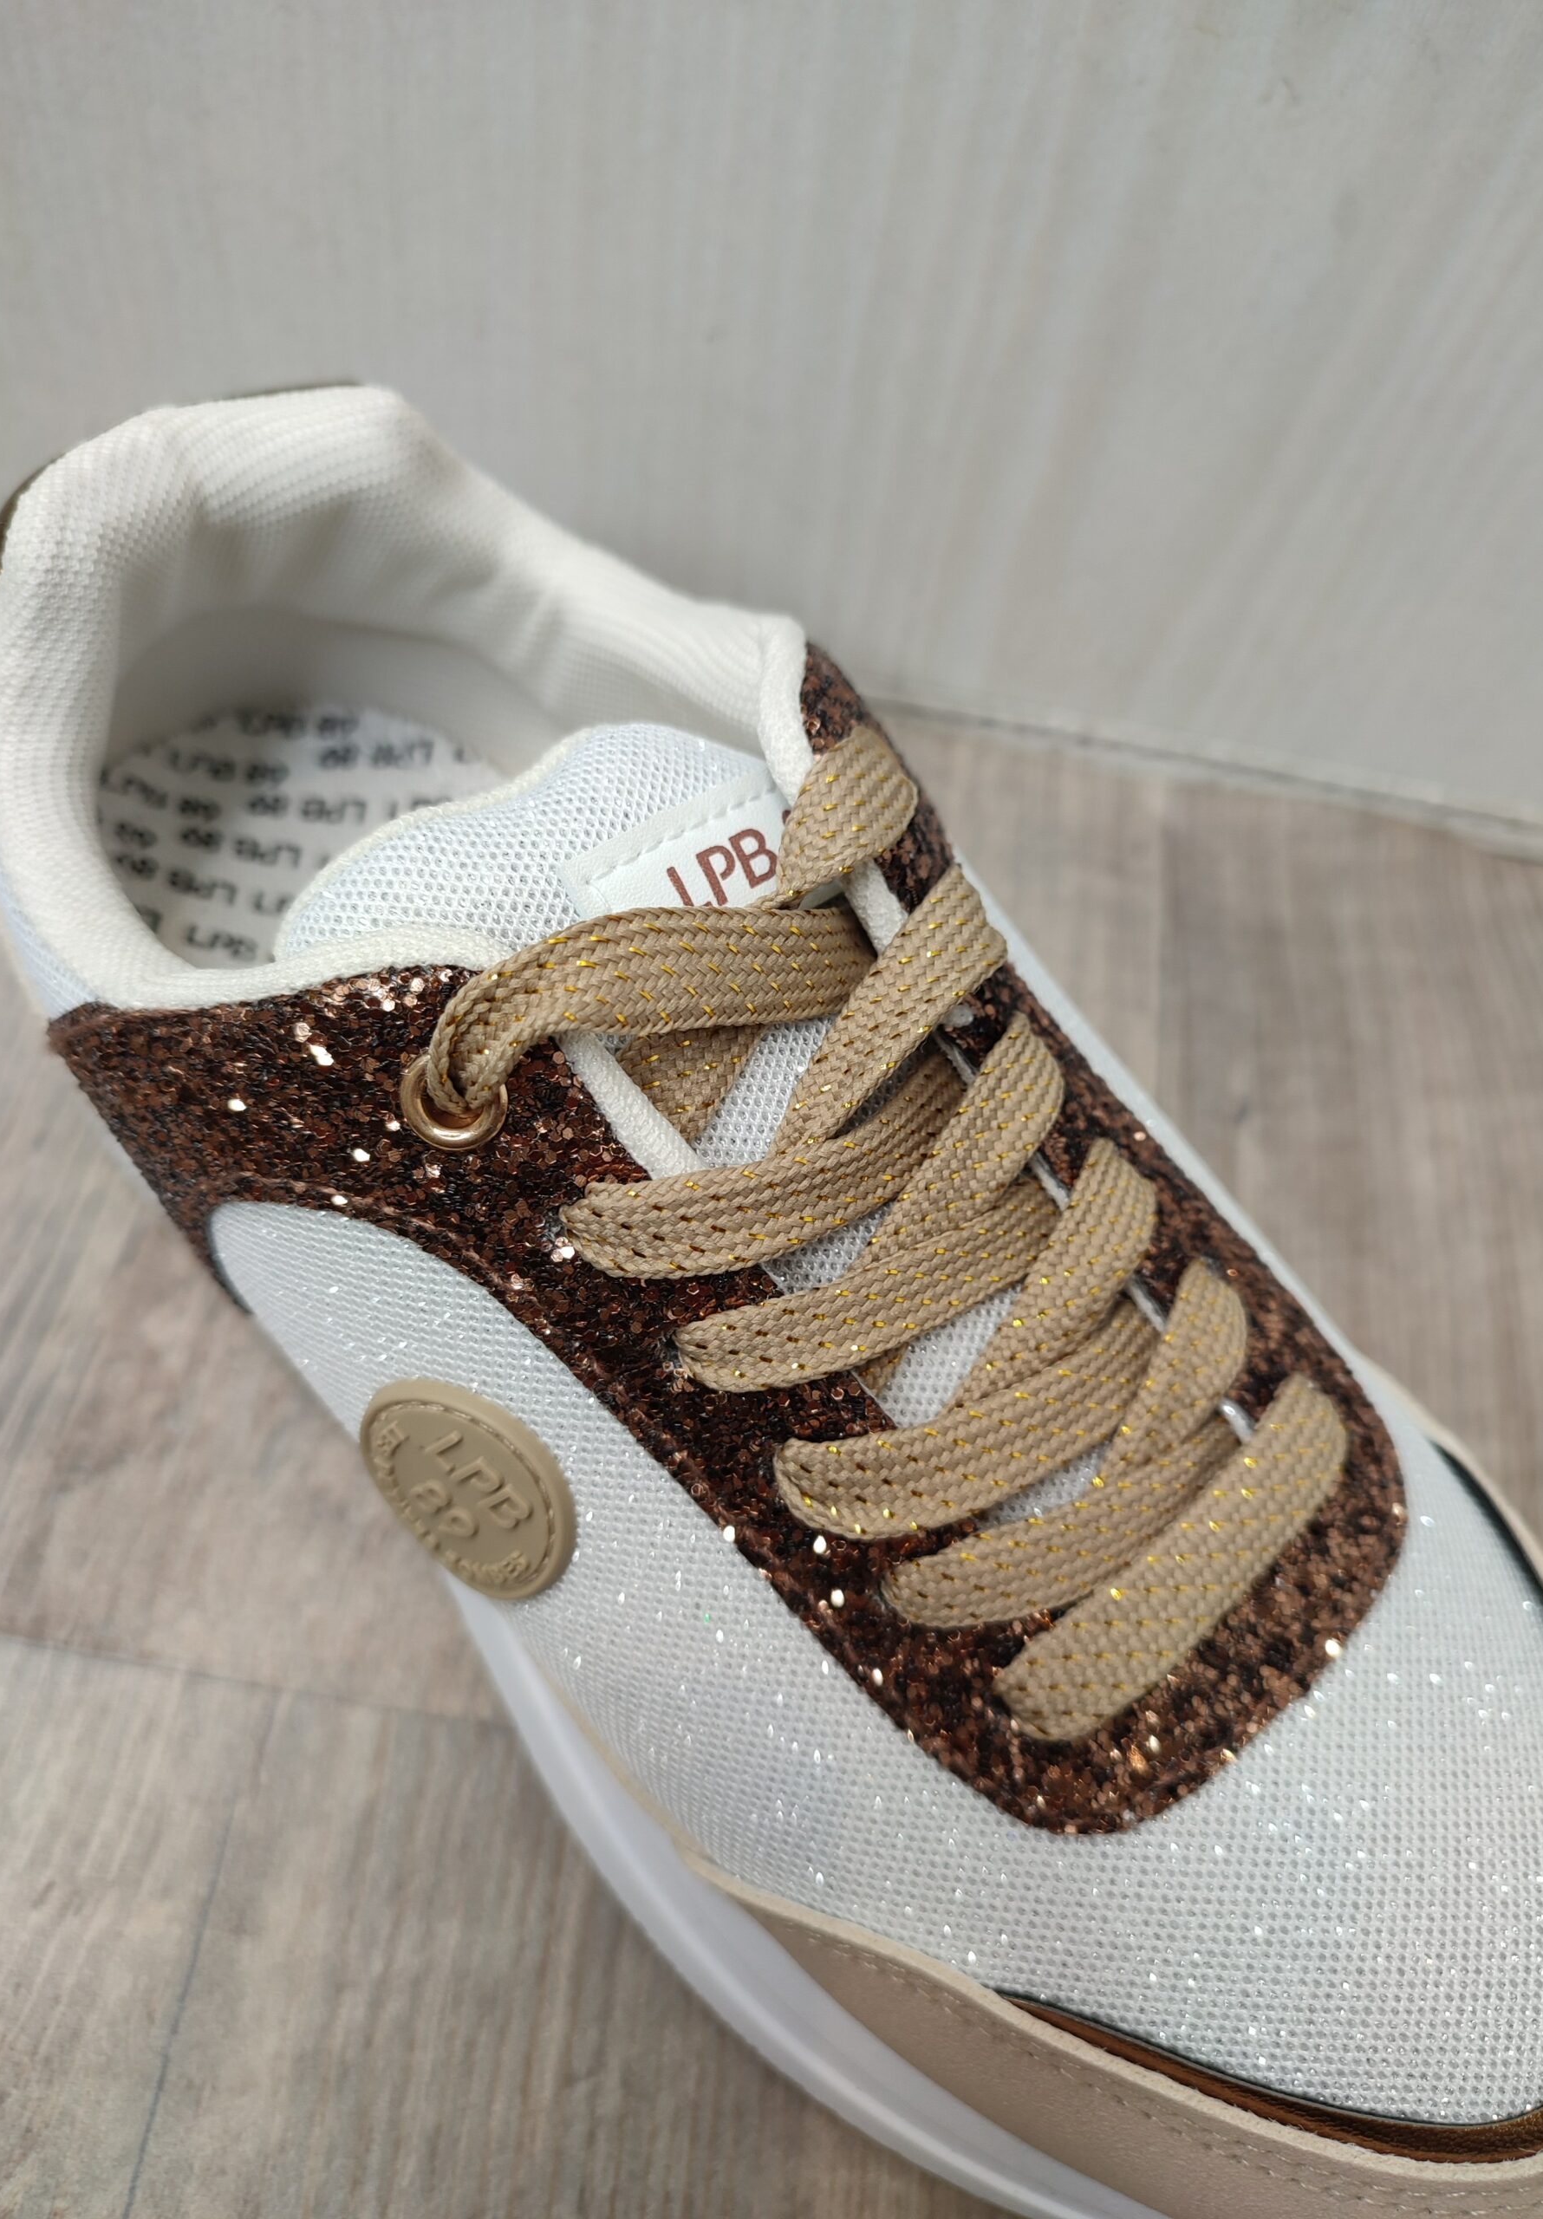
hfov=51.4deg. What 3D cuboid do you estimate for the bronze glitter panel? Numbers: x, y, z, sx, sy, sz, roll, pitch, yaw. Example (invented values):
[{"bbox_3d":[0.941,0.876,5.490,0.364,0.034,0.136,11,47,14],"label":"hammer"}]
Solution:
[{"bbox_3d":[0.004,0.013,0.179,0.099,0.056,0.139,-34,68,-28],"label":"bronze glitter panel"}]

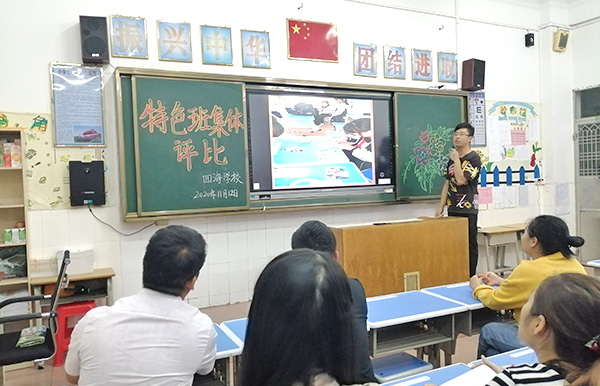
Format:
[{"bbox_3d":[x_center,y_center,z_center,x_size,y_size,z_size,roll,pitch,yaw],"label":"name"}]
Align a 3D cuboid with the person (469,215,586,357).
[{"bbox_3d":[1.236,0.678,2.507,0.540,1.140,0.820,-3,2,-23],"label":"person"}]

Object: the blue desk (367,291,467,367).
[{"bbox_3d":[0.531,0.948,2.418,0.610,0.690,0.420,-3,1,-21],"label":"blue desk"}]

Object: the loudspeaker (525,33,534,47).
[{"bbox_3d":[3.096,-2.056,6.069,0.100,0.170,0.080,-3,1,-25],"label":"loudspeaker"}]

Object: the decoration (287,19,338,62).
[{"bbox_3d":[0.149,-1.607,4.767,0.600,0.425,0.025,-3,2,-25],"label":"decoration"}]

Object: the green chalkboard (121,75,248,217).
[{"bbox_3d":[-1.030,-0.442,4.204,1.142,1.222,0.050,-3,1,-25],"label":"green chalkboard"}]

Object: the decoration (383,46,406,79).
[{"bbox_3d":[1.108,-1.512,5.242,0.309,0.361,0.030,-3,1,-25],"label":"decoration"}]

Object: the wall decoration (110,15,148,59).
[{"bbox_3d":[-1.522,-1.387,4.030,0.302,0.357,0.030,-3,1,-25],"label":"wall decoration"}]

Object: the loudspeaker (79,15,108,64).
[{"bbox_3d":[-1.719,-1.280,3.793,0.205,0.345,0.180,-3,2,-20],"label":"loudspeaker"}]

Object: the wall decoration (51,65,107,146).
[{"bbox_3d":[-1.891,-0.746,3.861,0.401,0.715,0.030,-3,1,-25],"label":"wall decoration"}]

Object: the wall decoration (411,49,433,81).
[{"bbox_3d":[1.472,-1.526,5.388,0.303,0.365,0.025,-3,2,-25],"label":"wall decoration"}]

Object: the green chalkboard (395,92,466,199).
[{"bbox_3d":[1.597,-0.556,5.414,1.063,1.231,0.050,-3,1,-25],"label":"green chalkboard"}]

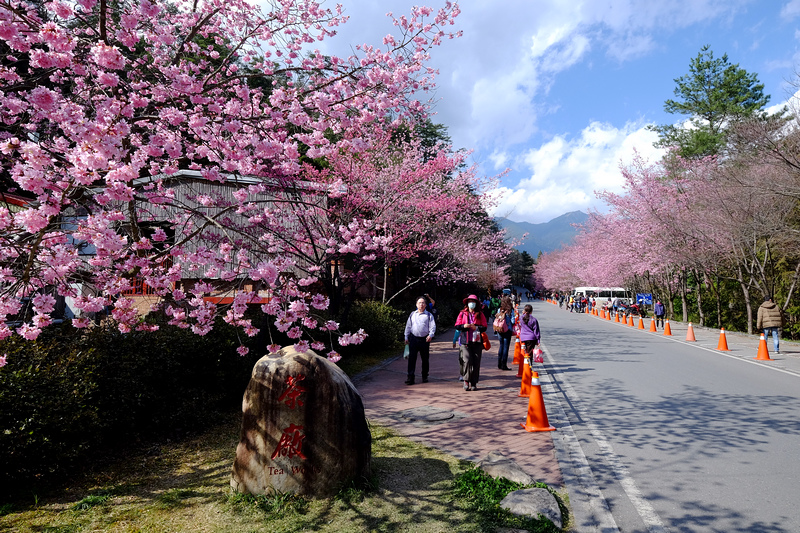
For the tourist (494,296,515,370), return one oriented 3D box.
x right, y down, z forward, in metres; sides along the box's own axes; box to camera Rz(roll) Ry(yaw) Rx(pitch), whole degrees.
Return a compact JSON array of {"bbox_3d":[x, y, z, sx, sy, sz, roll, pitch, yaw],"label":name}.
[{"bbox_3d":[2.412,1.536,10.265,0.480,1.664,0.450,-2,-5,30],"label":"tourist"}]

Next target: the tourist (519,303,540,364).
[{"bbox_3d":[3.094,1.658,10.625,0.470,1.470,0.360,-1,-4,13],"label":"tourist"}]

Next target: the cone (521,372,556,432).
[{"bbox_3d":[1.768,1.705,5.699,0.350,0.691,0.350,1,-4,-12],"label":"cone"}]

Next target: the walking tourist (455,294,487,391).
[{"bbox_3d":[1.294,1.366,8.047,0.570,1.695,0.420,-1,-4,9],"label":"walking tourist"}]

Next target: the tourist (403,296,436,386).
[{"bbox_3d":[0.396,1.425,8.633,0.580,1.658,0.400,-1,-4,8],"label":"tourist"}]

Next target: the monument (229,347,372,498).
[{"bbox_3d":[-0.893,1.312,4.032,1.170,1.164,0.780,1,-4,-12],"label":"monument"}]

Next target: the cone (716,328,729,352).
[{"bbox_3d":[10.134,2.279,13.942,0.350,0.694,0.350,-1,-4,14],"label":"cone"}]

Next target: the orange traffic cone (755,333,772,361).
[{"bbox_3d":[9.656,2.132,11.820,0.350,0.693,0.350,-1,-4,14],"label":"orange traffic cone"}]

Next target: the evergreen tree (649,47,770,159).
[{"bbox_3d":[22.507,-6.289,32.517,7.600,20.375,7.600,-1,-4,14],"label":"evergreen tree"}]

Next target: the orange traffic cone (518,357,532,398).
[{"bbox_3d":[2.156,1.834,7.538,0.350,0.691,0.350,-1,-4,14],"label":"orange traffic cone"}]

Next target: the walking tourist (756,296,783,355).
[{"bbox_3d":[11.233,1.761,13.517,0.580,1.668,0.420,-4,-5,41],"label":"walking tourist"}]

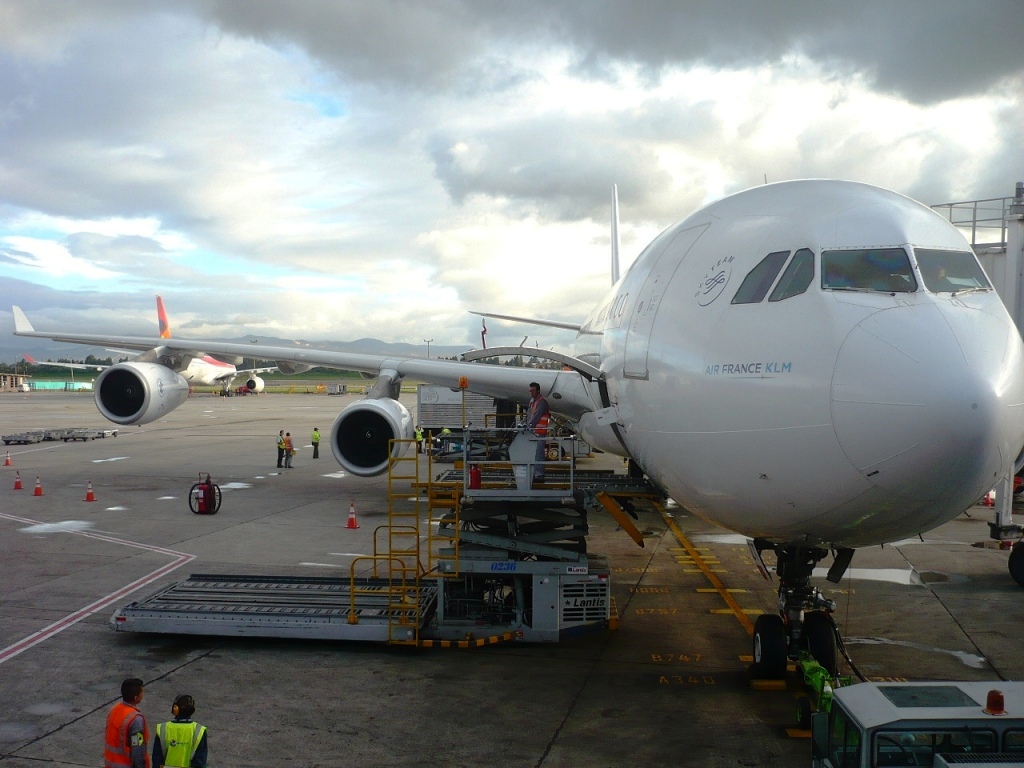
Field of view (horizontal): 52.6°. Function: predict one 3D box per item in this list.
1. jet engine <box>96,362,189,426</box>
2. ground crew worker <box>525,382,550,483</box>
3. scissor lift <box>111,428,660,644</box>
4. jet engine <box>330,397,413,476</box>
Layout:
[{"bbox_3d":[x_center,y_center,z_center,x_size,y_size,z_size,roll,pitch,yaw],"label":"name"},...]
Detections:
[{"bbox_3d":[-13.763,0.375,39.415,2.380,2.380,4.900,0,1,3],"label":"jet engine"},{"bbox_3d":[0.453,0.864,18.412,0.460,1.770,0.540,-1,1,-35],"label":"ground crew worker"},{"bbox_3d":[-2.100,2.570,19.134,9.650,3.820,3.200,0,1,5],"label":"scissor lift"},{"bbox_3d":[-4.196,1.645,33.035,2.380,2.380,4.900,0,1,3],"label":"jet engine"}]

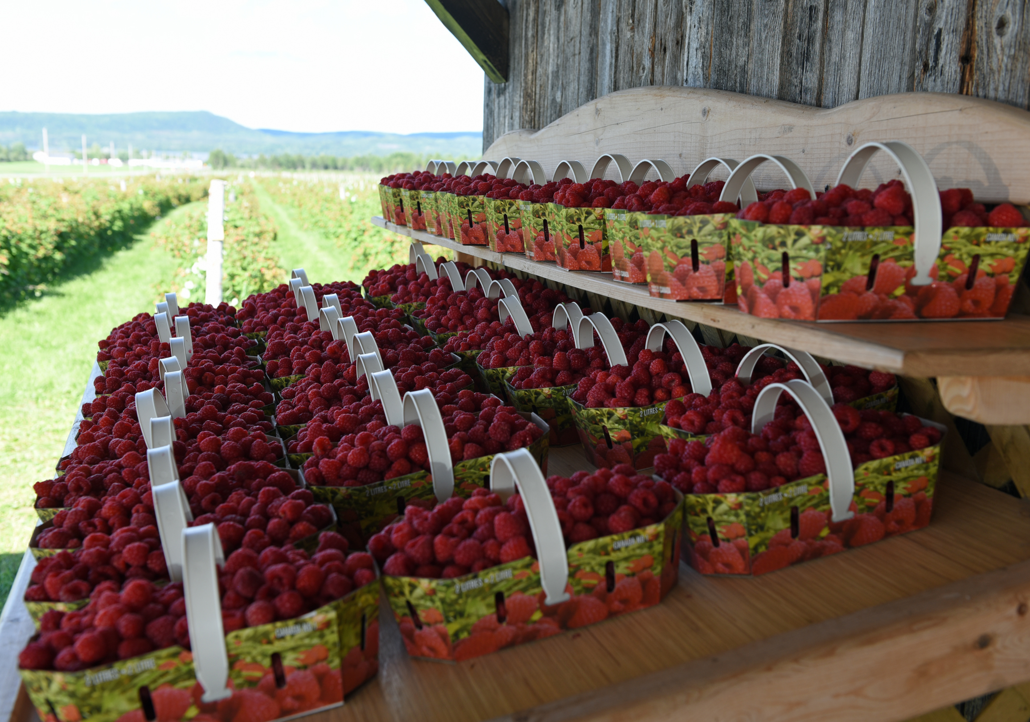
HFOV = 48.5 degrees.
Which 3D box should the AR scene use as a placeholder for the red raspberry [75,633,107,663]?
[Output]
[{"bbox_3d":[-0.306,0.206,0.822,0.025,0.022,0.024,-2,11,-21],"label":"red raspberry"}]

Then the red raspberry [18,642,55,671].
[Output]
[{"bbox_3d":[-0.336,0.207,0.801,0.024,0.019,0.022,-11,12,-13],"label":"red raspberry"}]

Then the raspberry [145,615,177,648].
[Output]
[{"bbox_3d":[-0.248,0.190,0.800,0.021,0.024,0.023,-11,12,-13],"label":"raspberry"}]

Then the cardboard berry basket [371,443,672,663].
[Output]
[{"bbox_3d":[0.013,0.145,0.977,0.263,0.151,0.126,-11,11,-15],"label":"cardboard berry basket"}]

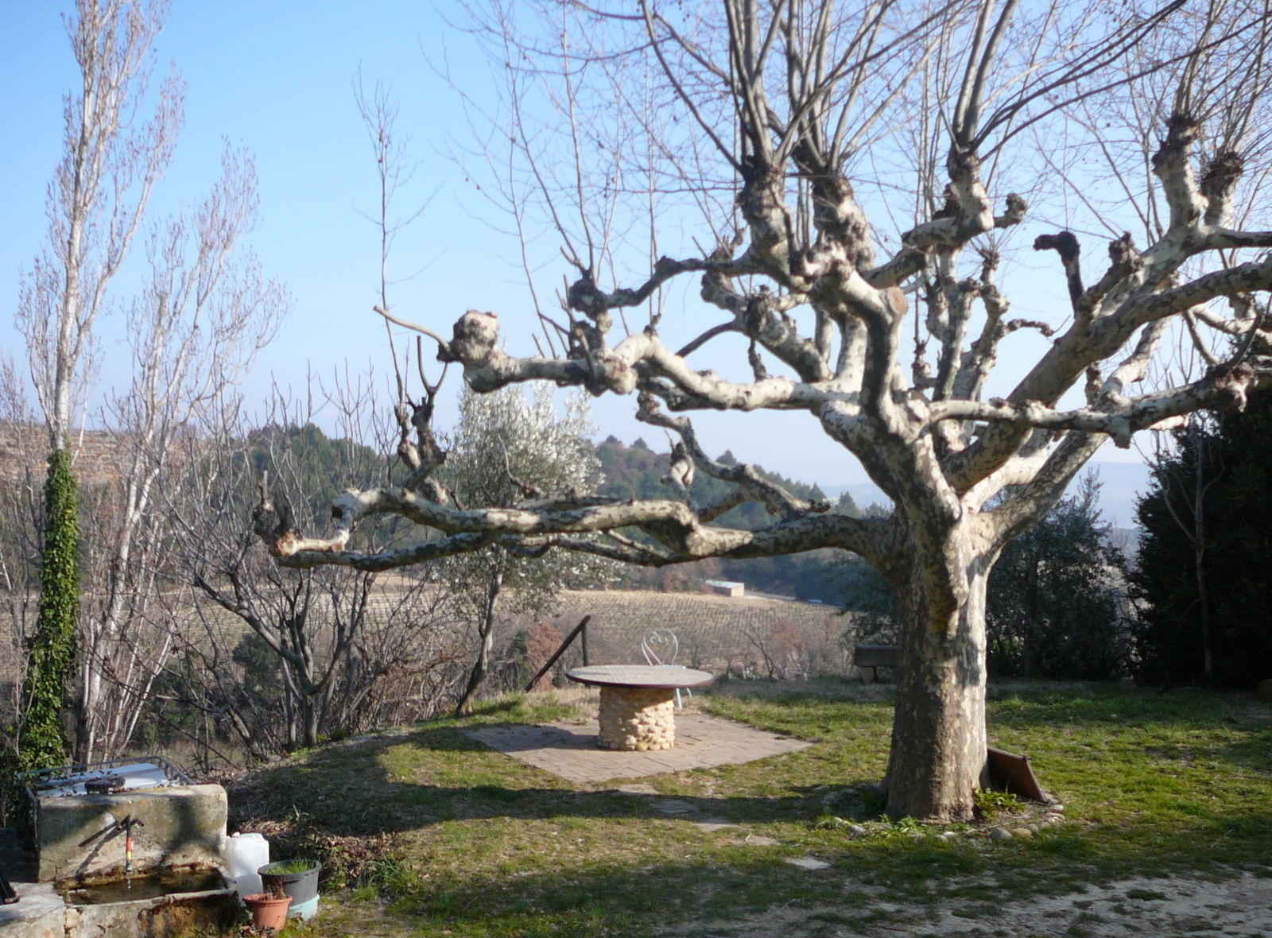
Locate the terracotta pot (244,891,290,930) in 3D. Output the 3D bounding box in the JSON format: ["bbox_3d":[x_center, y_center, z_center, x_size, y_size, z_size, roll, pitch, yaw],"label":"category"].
[{"bbox_3d":[-2.124,2.547,7.400,0.275,0.210,0.275,0,-2,0],"label":"terracotta pot"}]

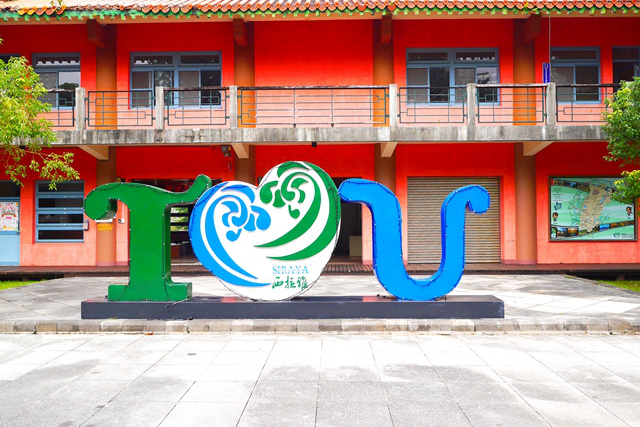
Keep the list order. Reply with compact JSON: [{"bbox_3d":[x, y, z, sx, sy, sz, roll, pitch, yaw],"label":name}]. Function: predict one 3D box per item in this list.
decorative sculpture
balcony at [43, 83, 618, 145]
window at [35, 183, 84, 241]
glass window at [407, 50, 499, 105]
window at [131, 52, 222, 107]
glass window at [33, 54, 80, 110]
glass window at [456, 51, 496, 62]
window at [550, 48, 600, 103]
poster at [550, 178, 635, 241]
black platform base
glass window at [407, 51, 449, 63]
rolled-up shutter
[{"bbox_3d":[-0.496,0.263,8.311,5.969,2.055,0.300,0,0,1],"label":"decorative sculpture"},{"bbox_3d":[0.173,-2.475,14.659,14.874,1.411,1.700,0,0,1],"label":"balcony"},{"bbox_3d":[-7.463,-0.039,16.013,1.381,1.802,0.120,0,0,1],"label":"window"},{"bbox_3d":[3.765,-3.874,15.803,2.614,1.595,0.120,0,0,1],"label":"glass window"},{"bbox_3d":[-4.114,-3.808,15.960,2.644,1.631,0.120,0,0,1],"label":"window"},{"bbox_3d":[-7.574,-3.802,16.030,1.406,1.621,0.120,0,0,1],"label":"glass window"},{"bbox_3d":[4.438,-4.454,15.797,1.158,0.276,0.070,0,0,1],"label":"glass window"},{"bbox_3d":[7.215,-3.892,15.734,1.399,1.602,0.120,0,0,1],"label":"window"},{"bbox_3d":[7.647,-0.122,15.571,2.419,1.810,0.080,0,0,1],"label":"poster"},{"bbox_3d":[-0.412,1.413,8.395,6.156,0.246,0.640,0,0,1],"label":"black platform base"},{"bbox_3d":[3.074,-4.444,15.824,1.176,0.299,0.070,0,0,1],"label":"glass window"},{"bbox_3d":[3.808,0.193,15.796,2.643,2.451,0.100,0,0,1],"label":"rolled-up shutter"}]

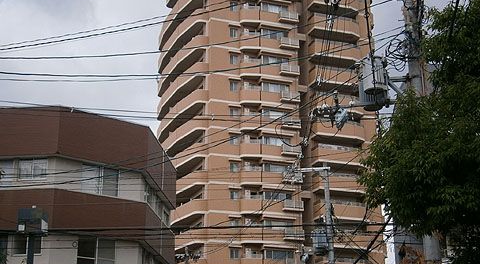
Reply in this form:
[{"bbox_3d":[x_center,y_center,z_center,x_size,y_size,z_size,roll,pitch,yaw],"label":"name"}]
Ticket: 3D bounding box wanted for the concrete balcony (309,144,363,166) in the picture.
[{"bbox_3d":[10.475,2.688,86.267,5.664,1.962,1.740,6,-19,-17],"label":"concrete balcony"}]

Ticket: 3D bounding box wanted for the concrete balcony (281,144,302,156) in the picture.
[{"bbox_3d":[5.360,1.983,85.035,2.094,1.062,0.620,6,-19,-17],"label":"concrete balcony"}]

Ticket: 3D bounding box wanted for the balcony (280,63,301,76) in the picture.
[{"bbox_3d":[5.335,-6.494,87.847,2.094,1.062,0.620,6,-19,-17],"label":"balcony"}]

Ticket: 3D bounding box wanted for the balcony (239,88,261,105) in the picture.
[{"bbox_3d":[1.168,-3.533,86.124,2.178,1.584,1.386,4,-16,-15],"label":"balcony"}]

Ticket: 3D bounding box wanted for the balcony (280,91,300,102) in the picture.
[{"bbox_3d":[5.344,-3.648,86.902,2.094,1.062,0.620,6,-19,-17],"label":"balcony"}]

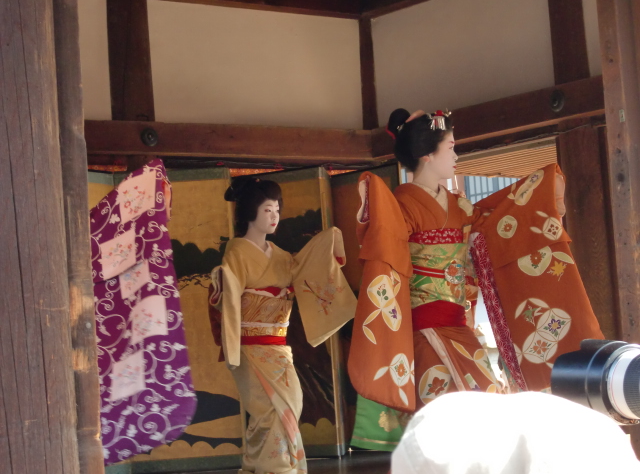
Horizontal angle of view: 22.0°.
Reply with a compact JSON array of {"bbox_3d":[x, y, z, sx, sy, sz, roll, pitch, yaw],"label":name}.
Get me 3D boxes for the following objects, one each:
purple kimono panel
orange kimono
[{"bbox_3d":[-0.590,0.245,5.350,0.380,0.970,0.170,-3,-4,-12],"label":"purple kimono panel"},{"bbox_3d":[0.610,0.340,6.343,0.950,1.200,0.500,-1,-5,-35],"label":"orange kimono"}]

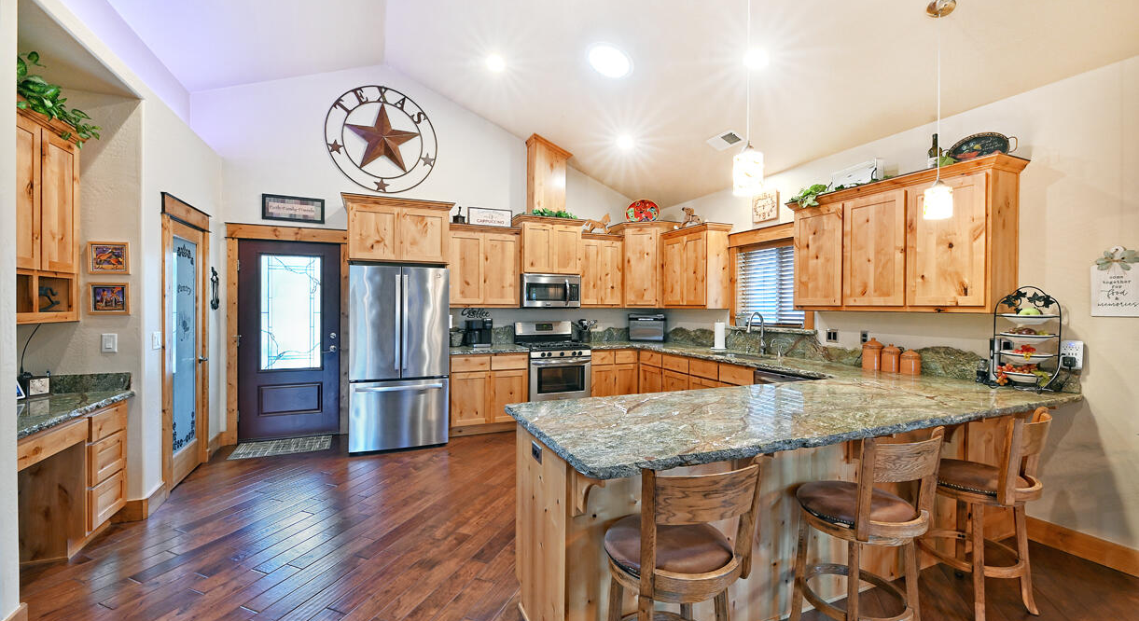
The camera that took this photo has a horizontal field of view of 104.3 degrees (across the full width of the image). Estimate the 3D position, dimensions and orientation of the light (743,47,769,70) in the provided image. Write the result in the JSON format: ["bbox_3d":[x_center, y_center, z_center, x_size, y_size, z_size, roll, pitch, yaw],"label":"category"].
[{"bbox_3d":[1.335,-1.809,3.166,0.185,0.040,0.185,21,-8,-23],"label":"light"}]

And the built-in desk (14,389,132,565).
[{"bbox_3d":[-2.854,0.948,2.230,0.600,0.833,1.105,0,0,-24],"label":"built-in desk"}]

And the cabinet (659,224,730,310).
[{"bbox_3d":[1.480,-0.488,5.273,0.350,0.934,0.877,0,0,-23],"label":"cabinet"}]

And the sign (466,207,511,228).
[{"bbox_3d":[-0.913,-1.068,5.115,0.525,0.203,0.030,0,0,-24],"label":"sign"}]

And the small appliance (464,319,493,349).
[{"bbox_3d":[-1.065,0.266,5.192,0.290,0.335,0.280,0,0,-24],"label":"small appliance"}]

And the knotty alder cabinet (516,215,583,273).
[{"bbox_3d":[-0.285,-0.773,5.536,0.840,0.675,0.490,0,0,-24],"label":"knotty alder cabinet"}]

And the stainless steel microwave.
[{"bbox_3d":[-0.274,-0.233,5.547,0.757,0.409,0.430,0,0,-24],"label":"stainless steel microwave"}]

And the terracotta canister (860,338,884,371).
[{"bbox_3d":[2.325,0.335,3.390,0.125,0.246,0.125,0,0,-23],"label":"terracotta canister"}]

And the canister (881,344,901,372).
[{"bbox_3d":[2.455,0.361,3.376,0.120,0.214,0.120,0,0,-24],"label":"canister"}]

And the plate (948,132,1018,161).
[{"bbox_3d":[2.638,-1.002,2.863,0.035,0.255,0.385,14,-5,-22],"label":"plate"}]

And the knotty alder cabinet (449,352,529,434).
[{"bbox_3d":[-0.976,0.912,5.080,0.875,0.878,0.630,0,0,-23],"label":"knotty alder cabinet"}]

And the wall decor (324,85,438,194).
[{"bbox_3d":[-2.062,-1.904,4.930,1.160,1.166,0.100,0,0,-24],"label":"wall decor"}]

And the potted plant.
[{"bbox_3d":[-2.922,-1.175,2.378,0.300,0.345,0.740,0,0,-24],"label":"potted plant"}]

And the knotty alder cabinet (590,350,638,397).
[{"bbox_3d":[0.435,0.923,5.764,0.660,0.880,0.635,0,0,-24],"label":"knotty alder cabinet"}]

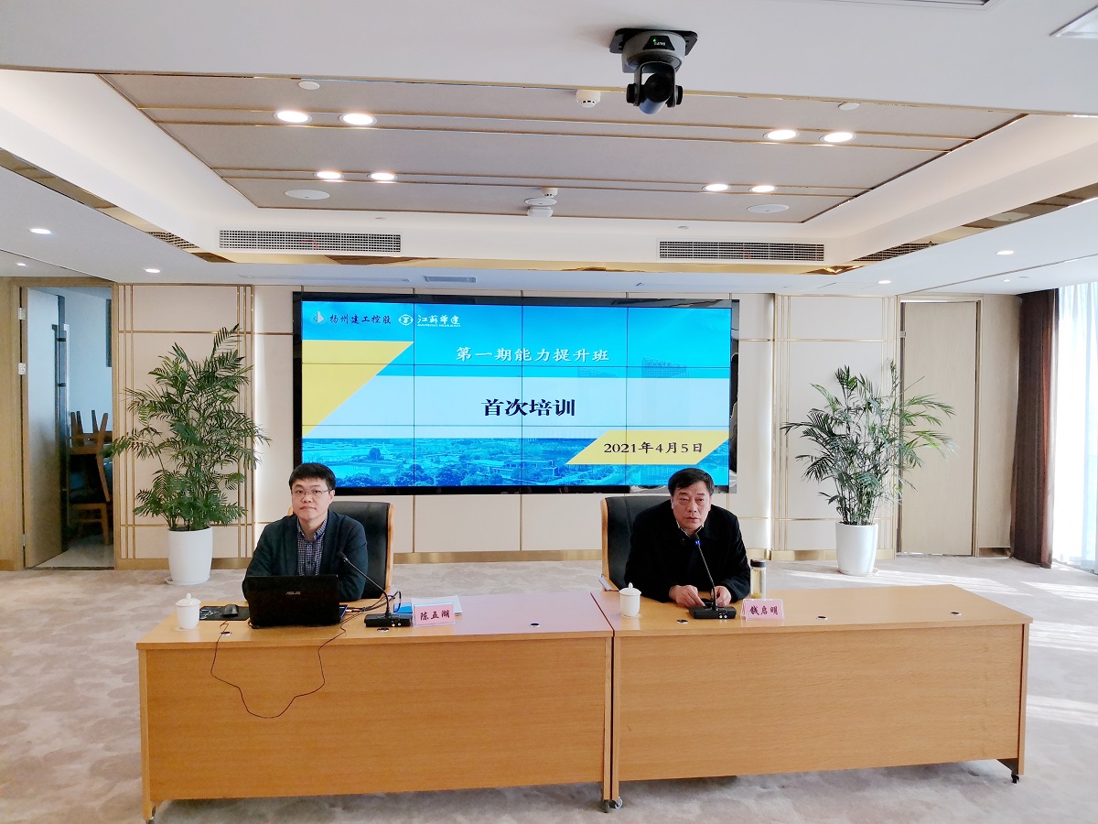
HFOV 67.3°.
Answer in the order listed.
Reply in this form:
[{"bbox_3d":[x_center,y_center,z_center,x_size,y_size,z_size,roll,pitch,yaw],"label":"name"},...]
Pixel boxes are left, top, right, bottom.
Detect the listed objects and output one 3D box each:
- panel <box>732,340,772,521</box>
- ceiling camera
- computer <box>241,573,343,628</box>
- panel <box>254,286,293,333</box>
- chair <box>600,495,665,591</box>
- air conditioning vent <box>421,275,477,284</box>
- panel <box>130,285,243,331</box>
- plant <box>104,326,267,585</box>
[{"bbox_3d":[1.990,0.182,8.104,0.415,1.769,0.040,0,2,-5],"label":"panel"},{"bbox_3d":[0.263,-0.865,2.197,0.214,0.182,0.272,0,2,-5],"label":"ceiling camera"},{"bbox_3d":[-1.010,0.735,3.341,0.352,0.217,0.325,0,2,-10],"label":"computer"},{"bbox_3d":[-2.525,-0.939,7.640,0.395,0.430,0.040,0,2,-5],"label":"panel"},{"bbox_3d":[0.569,1.010,4.264,0.560,1.085,0.660,0,2,-6],"label":"chair"},{"bbox_3d":[-0.840,-1.141,7.051,0.419,0.050,0.375,0,2,-5],"label":"air conditioning vent"},{"bbox_3d":[-3.284,-0.936,7.512,0.986,0.423,0.030,0,2,-6],"label":"panel"},{"bbox_3d":[-3.073,0.363,6.986,1.326,2.182,1.139,0,2,-5],"label":"plant"}]

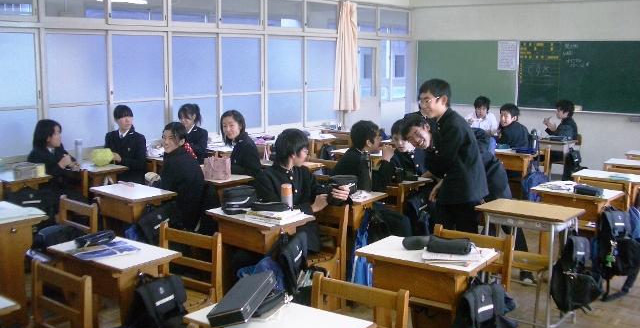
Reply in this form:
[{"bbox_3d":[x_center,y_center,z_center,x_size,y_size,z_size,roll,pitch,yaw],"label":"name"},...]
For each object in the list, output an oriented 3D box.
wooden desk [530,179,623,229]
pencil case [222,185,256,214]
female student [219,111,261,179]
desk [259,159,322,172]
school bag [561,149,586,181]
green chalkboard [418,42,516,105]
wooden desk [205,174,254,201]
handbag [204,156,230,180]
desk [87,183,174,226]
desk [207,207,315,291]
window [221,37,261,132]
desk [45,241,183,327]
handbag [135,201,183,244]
[{"bbox_3d":[1.888,0.563,4.819,0.378,0.765,0.600,-9,13,-44],"label":"wooden desk"},{"bbox_3d":[-0.524,0.237,4.184,0.185,0.144,0.140,1,9,6],"label":"pencil case"},{"bbox_3d":[-0.740,0.224,5.420,0.650,1.270,0.460,-9,13,-43],"label":"female student"},{"bbox_3d":[-0.332,0.384,6.010,0.600,0.770,0.400,8,13,38],"label":"desk"},{"bbox_3d":[3.082,0.045,7.811,0.180,0.440,0.320,10,13,44],"label":"school bag"},{"bbox_3d":[2.337,-1.474,10.496,1.780,1.030,0.050,8,13,38],"label":"green chalkboard"},{"bbox_3d":[-0.879,0.474,5.391,0.600,0.765,0.378,8,12,40],"label":"wooden desk"},{"bbox_3d":[-0.830,0.029,5.250,0.190,0.180,0.100,5,11,24],"label":"handbag"},{"bbox_3d":[-1.397,0.567,4.899,0.630,0.739,0.352,7,12,40],"label":"desk"},{"bbox_3d":[-0.377,0.685,4.122,0.630,0.739,0.352,8,13,43],"label":"desk"},{"bbox_3d":[-0.954,-0.987,7.914,0.055,1.146,0.754,8,12,40],"label":"window"},{"bbox_3d":[-1.042,0.814,3.349,0.630,0.739,0.352,7,12,37],"label":"desk"},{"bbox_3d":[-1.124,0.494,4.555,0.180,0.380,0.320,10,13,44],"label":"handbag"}]

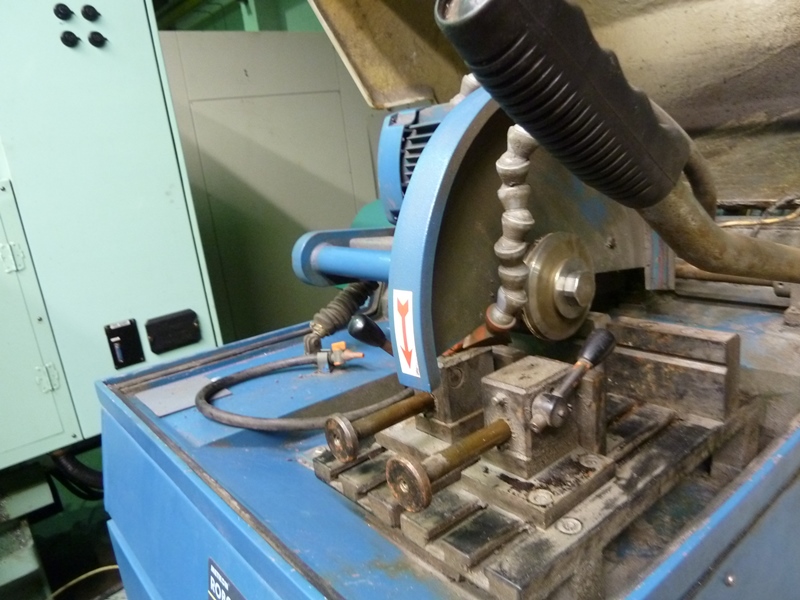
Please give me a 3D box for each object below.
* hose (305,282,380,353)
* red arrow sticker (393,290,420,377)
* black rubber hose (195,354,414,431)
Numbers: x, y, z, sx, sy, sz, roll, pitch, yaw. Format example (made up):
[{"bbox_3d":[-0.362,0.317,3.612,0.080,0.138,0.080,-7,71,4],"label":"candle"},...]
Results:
[{"bbox_3d":[-0.092,0.022,0.884,0.151,0.041,0.041,-44,-26,18],"label":"hose"},{"bbox_3d":[0.005,0.029,0.483,0.004,0.073,0.025,-15,15,-36],"label":"red arrow sticker"},{"bbox_3d":[-0.134,0.117,0.746,0.217,0.025,0.270,-17,16,-36],"label":"black rubber hose"}]

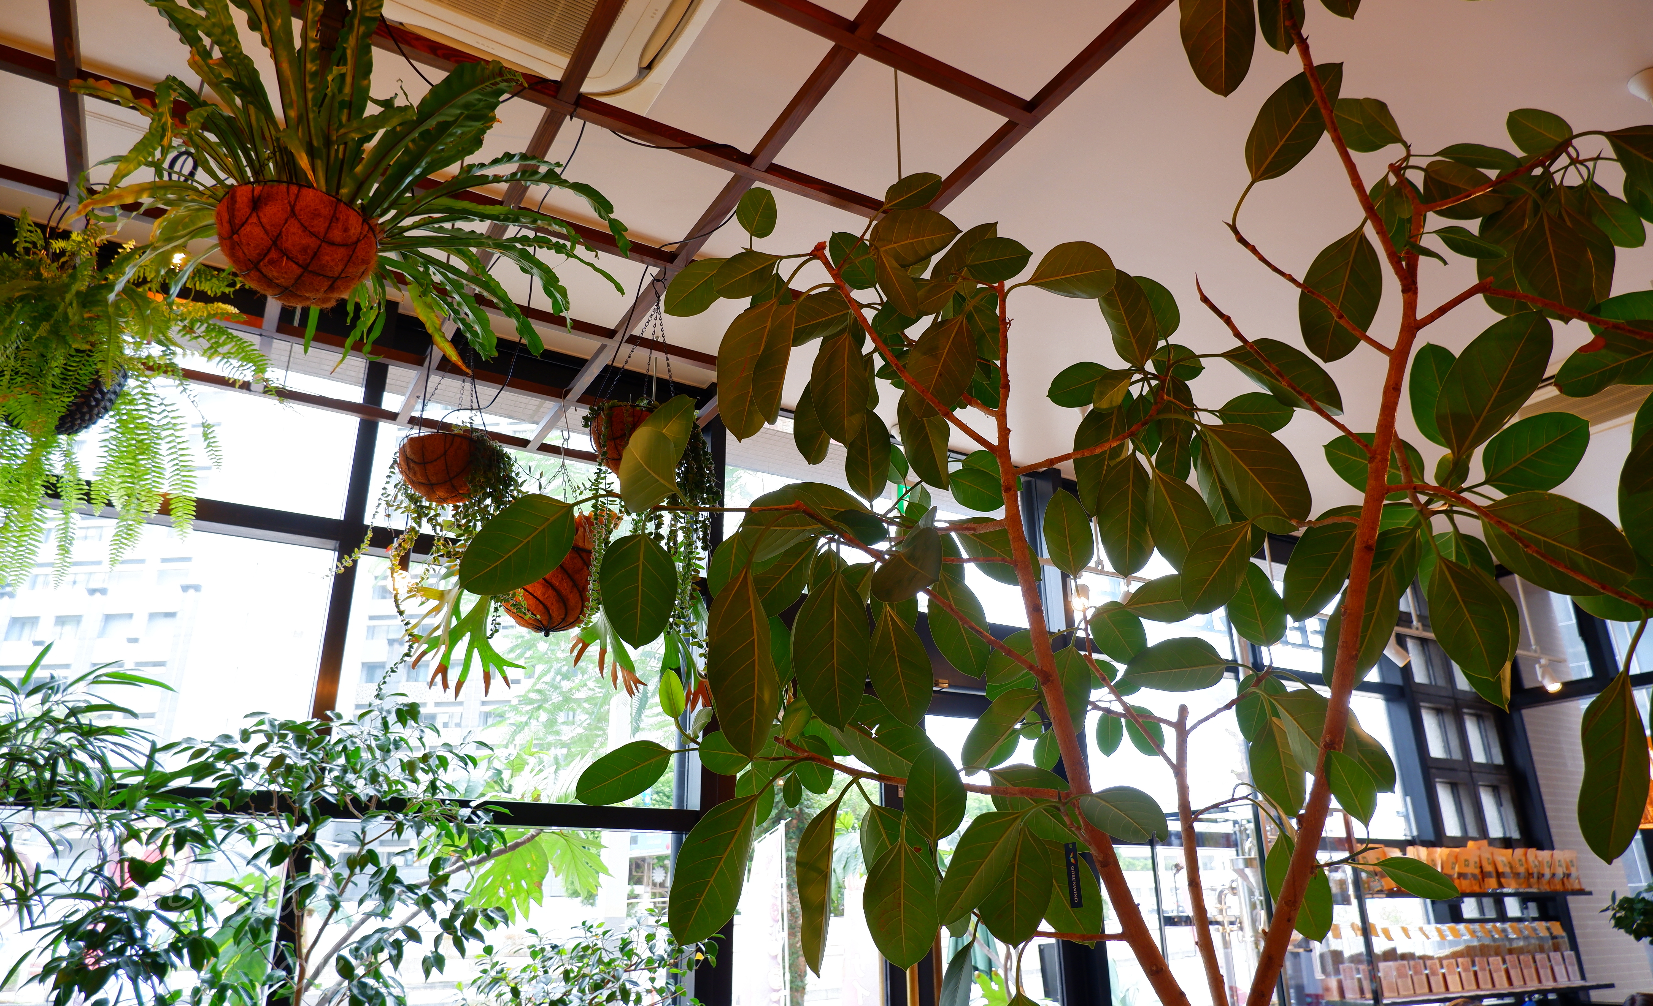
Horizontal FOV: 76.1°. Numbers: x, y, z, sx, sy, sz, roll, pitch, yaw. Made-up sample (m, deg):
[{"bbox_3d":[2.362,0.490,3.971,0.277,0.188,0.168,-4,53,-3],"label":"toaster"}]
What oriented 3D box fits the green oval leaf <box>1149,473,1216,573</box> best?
[{"bbox_3d":[0.401,0.026,1.200,0.069,0.143,0.040,-24,0,16],"label":"green oval leaf"}]

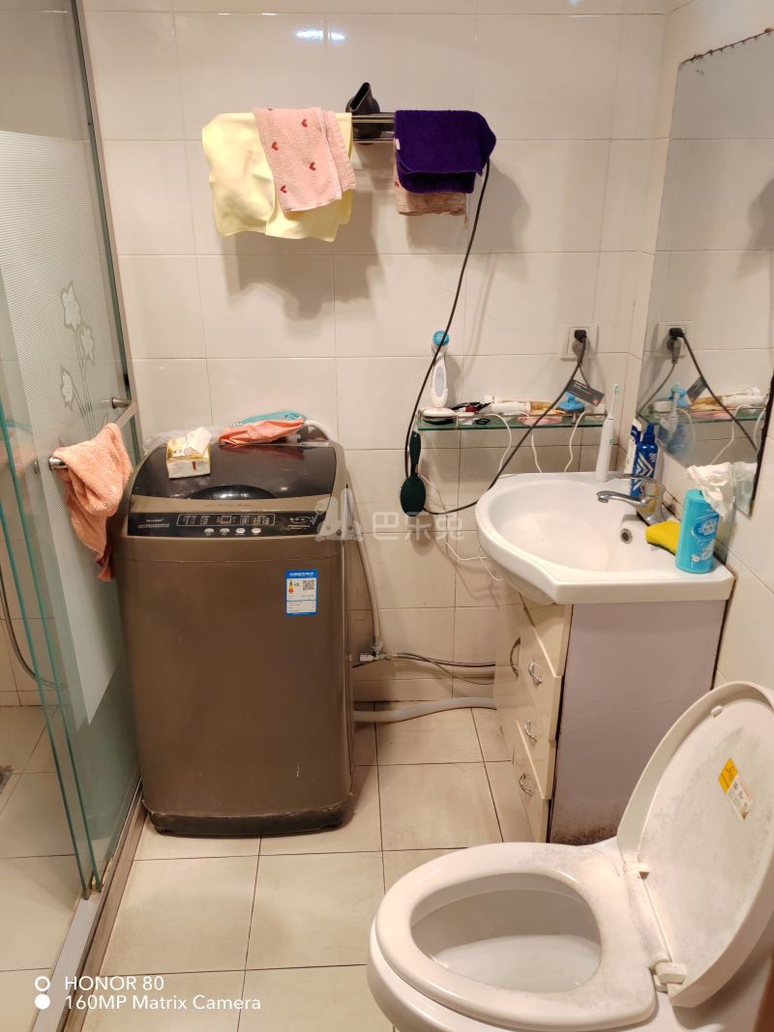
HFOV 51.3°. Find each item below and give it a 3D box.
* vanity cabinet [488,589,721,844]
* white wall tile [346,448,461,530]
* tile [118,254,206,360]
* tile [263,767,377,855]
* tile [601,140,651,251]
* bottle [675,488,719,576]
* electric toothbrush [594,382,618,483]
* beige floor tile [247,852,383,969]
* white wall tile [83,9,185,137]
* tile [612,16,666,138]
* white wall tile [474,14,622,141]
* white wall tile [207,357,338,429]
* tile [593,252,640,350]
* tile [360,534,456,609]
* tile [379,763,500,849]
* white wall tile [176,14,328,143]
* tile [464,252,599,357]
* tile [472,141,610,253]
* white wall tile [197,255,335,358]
[{"bbox_3d":[0.505,0.391,2.028,0.340,0.735,0.565,-1,24,-2],"label":"vanity cabinet"},{"bbox_3d":[0.036,-0.069,2.231,0.330,0.252,0.010,-1,24,-3],"label":"white wall tile"},{"bbox_3d":[-0.625,-0.513,1.997,0.330,0.252,0.010,-1,24,-3],"label":"tile"},{"bbox_3d":[-0.167,0.768,2.106,0.300,0.010,0.300,-1,24,-2],"label":"tile"},{"bbox_3d":[0.579,-0.773,1.950,0.104,0.252,0.010,-1,24,-3],"label":"tile"},{"bbox_3d":[0.625,0.027,1.601,0.077,0.165,0.060,-4,25,-8],"label":"bottle"},{"bbox_3d":[0.558,-0.210,2.024,0.032,0.245,0.030,20,31,37],"label":"electric toothbrush"},{"bbox_3d":[-0.153,0.891,1.832,0.300,0.010,0.300,-1,24,-2],"label":"beige floor tile"},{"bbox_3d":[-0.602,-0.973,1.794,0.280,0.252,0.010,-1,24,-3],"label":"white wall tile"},{"bbox_3d":[0.571,-0.994,1.832,0.093,0.251,0.010,-1,24,-2],"label":"tile"},{"bbox_3d":[0.361,-0.998,1.838,0.330,0.252,0.010,-1,24,-3],"label":"white wall tile"},{"bbox_3d":[-0.295,-0.291,2.114,0.330,0.252,0.010,-1,24,-3],"label":"white wall tile"},{"bbox_3d":[0.580,-0.542,2.051,0.105,0.252,0.010,-1,24,-3],"label":"tile"},{"bbox_3d":[0.036,0.160,2.337,0.330,0.252,0.010,-1,24,-3],"label":"tile"},{"bbox_3d":[0.133,0.764,2.131,0.301,0.010,0.304,-1,24,-3],"label":"tile"},{"bbox_3d":[-0.298,-0.981,1.807,0.330,0.252,0.010,-1,24,-3],"label":"white wall tile"},{"bbox_3d":[0.363,-0.537,2.042,0.330,0.252,0.010,-1,24,-3],"label":"tile"},{"bbox_3d":[0.361,-0.761,1.927,0.329,0.251,0.010,-1,24,-2],"label":"tile"},{"bbox_3d":[-0.296,-0.520,2.006,0.329,0.251,0.010,-1,24,-2],"label":"white wall tile"}]

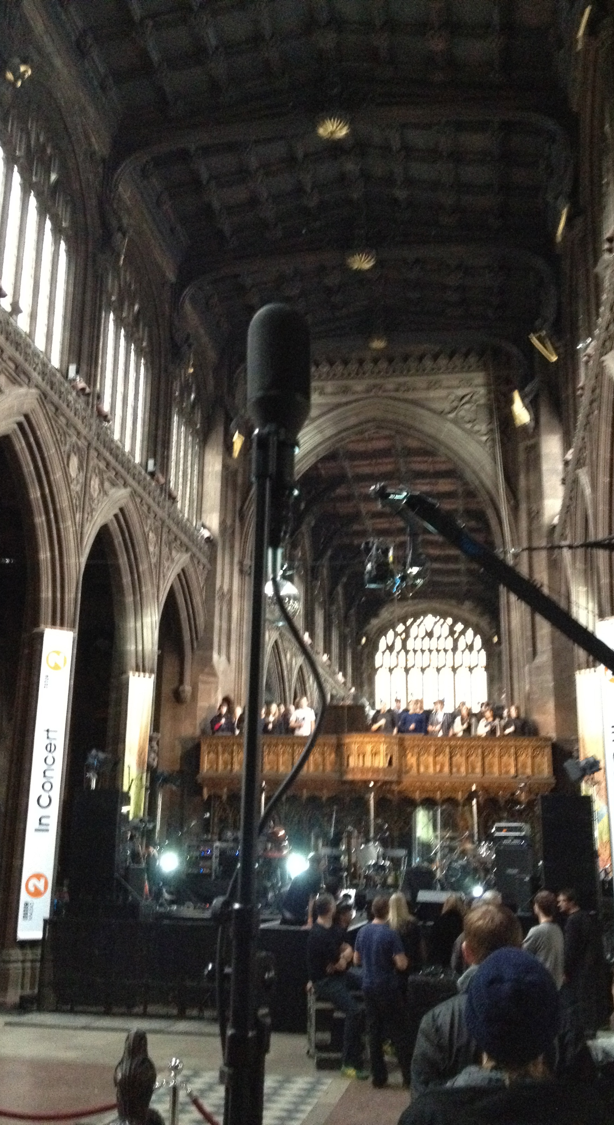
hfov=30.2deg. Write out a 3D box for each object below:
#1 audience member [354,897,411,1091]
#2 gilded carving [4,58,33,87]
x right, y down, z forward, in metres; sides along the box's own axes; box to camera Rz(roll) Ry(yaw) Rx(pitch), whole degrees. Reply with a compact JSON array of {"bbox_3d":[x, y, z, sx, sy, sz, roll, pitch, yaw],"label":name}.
[{"bbox_3d":[0.744,4.186,11.161,0.540,1.770,0.340,0,-16,3],"label":"audience member"},{"bbox_3d":[-3.949,-6.700,15.582,0.270,0.340,0.360,-10,-18,34],"label":"gilded carving"}]

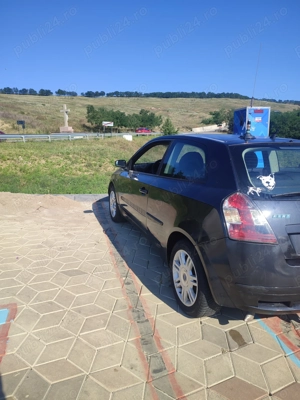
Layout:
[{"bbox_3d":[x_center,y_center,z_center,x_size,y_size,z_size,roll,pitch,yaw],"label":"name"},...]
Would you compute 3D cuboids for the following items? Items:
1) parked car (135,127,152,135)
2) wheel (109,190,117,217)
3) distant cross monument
[{"bbox_3d":[-1.420,-15.709,63.500,1.750,1.500,4.200,7,14,26],"label":"parked car"},{"bbox_3d":[-0.532,0.069,4.553,0.190,0.440,0.440,-4,13,-20],"label":"wheel"},{"bbox_3d":[-16.979,-16.670,57.000,2.400,5.650,1.400,8,14,29],"label":"distant cross monument"}]

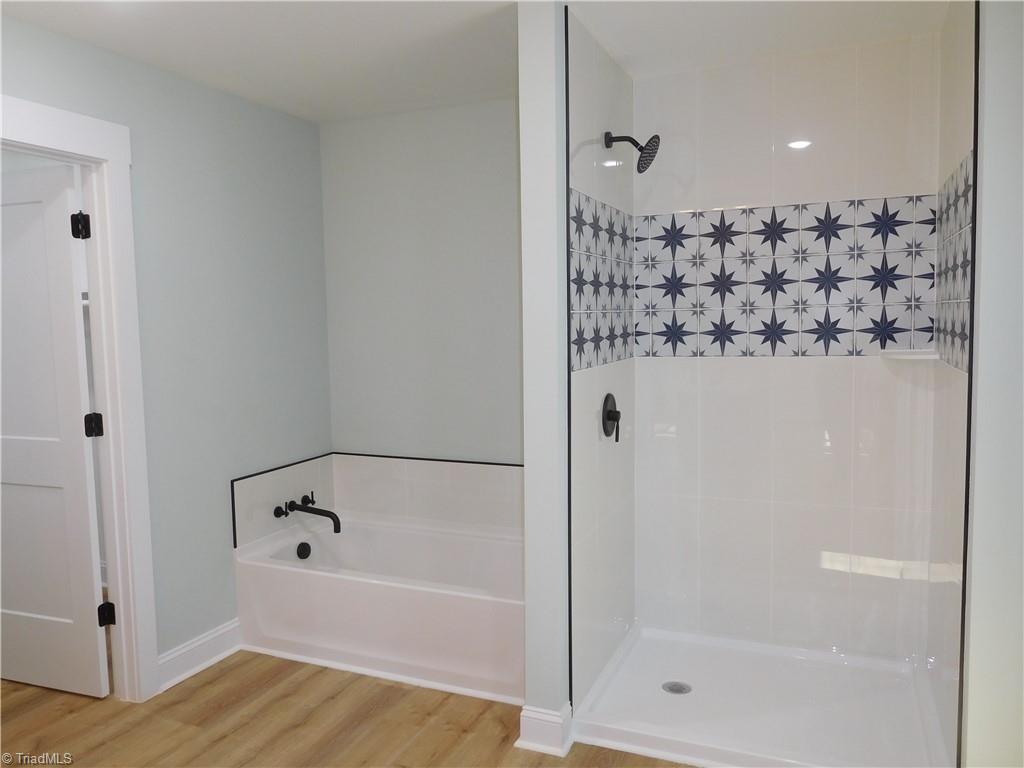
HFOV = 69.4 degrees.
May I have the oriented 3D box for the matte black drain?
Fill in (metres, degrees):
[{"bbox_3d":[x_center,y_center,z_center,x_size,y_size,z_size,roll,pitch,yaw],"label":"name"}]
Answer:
[{"bbox_3d":[0.635,1.167,2.843,0.110,0.012,0.110,-1,5,0],"label":"matte black drain"}]

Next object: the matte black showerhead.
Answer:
[{"bbox_3d":[0.466,-0.890,2.832,0.210,0.172,0.150,1,5,24],"label":"matte black showerhead"}]

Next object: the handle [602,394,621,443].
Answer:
[{"bbox_3d":[0.413,0.133,2.941,0.054,0.200,0.172,1,5,24],"label":"handle"}]

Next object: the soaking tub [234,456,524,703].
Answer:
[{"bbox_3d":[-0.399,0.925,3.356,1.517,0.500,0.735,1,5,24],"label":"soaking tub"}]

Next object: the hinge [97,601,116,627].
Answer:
[{"bbox_3d":[-1.566,0.896,2.865,0.047,0.092,0.040,1,5,24],"label":"hinge"}]

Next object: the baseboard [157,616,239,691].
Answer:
[{"bbox_3d":[-1.313,1.140,3.132,0.032,0.143,0.437,1,5,24],"label":"baseboard"}]

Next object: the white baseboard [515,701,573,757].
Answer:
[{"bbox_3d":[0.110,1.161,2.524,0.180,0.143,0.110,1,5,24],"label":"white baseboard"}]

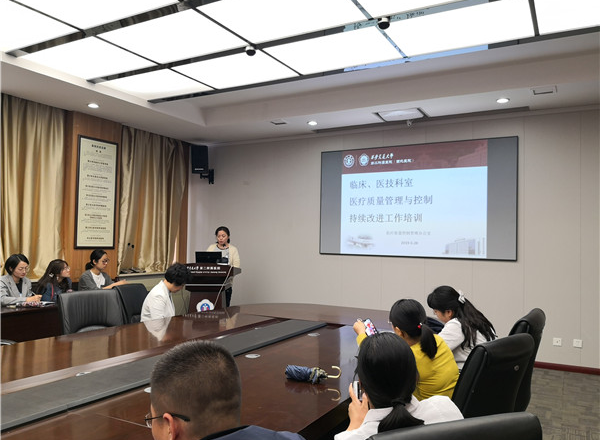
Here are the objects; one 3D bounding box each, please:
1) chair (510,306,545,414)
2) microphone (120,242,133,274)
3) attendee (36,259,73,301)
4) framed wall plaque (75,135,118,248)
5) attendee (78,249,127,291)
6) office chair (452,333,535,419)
[{"bbox_3d":[1.332,1.133,3.311,0.650,0.990,0.600,0,-2,42],"label":"chair"},{"bbox_3d":[-2.631,0.582,7.077,0.160,0.440,0.110,0,-2,29],"label":"microphone"},{"bbox_3d":[-2.619,1.016,5.073,0.620,1.180,0.480,1,-2,18],"label":"attendee"},{"bbox_3d":[-2.957,-0.382,6.838,0.040,1.600,0.670,0,-3,29],"label":"framed wall plaque"},{"bbox_3d":[-2.262,0.996,5.506,0.720,1.280,0.500,1,-2,18],"label":"attendee"},{"bbox_3d":[0.826,1.103,2.492,0.600,1.000,0.640,3,-2,-40],"label":"office chair"}]

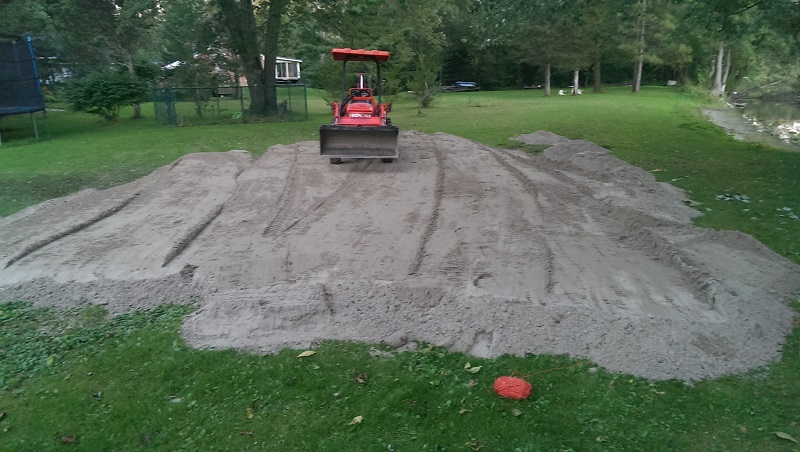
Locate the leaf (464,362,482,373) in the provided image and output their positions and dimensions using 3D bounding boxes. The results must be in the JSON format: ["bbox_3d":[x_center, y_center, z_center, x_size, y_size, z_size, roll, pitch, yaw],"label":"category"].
[{"bbox_3d":[0.425,0.819,3.437,0.100,0.030,0.075,-4,14,-12],"label":"leaf"}]

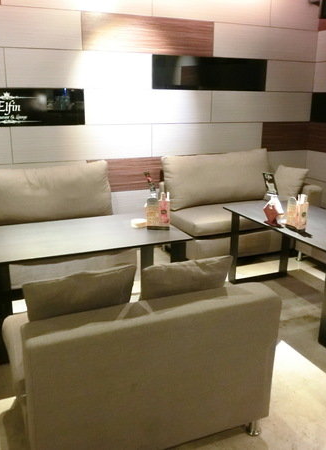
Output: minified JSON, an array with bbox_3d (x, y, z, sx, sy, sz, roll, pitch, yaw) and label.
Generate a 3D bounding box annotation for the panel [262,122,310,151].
[{"bbox_3d":[1.341,-0.969,4.753,0.626,0.309,0.030,-7,18,-22],"label":"panel"}]

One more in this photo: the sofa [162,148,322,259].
[{"bbox_3d":[0.736,-0.197,4.162,1.351,0.921,0.731,-7,18,-22],"label":"sofa"}]

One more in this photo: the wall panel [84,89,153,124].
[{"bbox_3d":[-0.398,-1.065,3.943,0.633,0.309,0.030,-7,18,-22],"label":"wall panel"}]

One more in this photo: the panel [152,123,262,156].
[{"bbox_3d":[0.472,-0.869,4.392,1.267,0.309,0.030,-7,18,-22],"label":"panel"}]

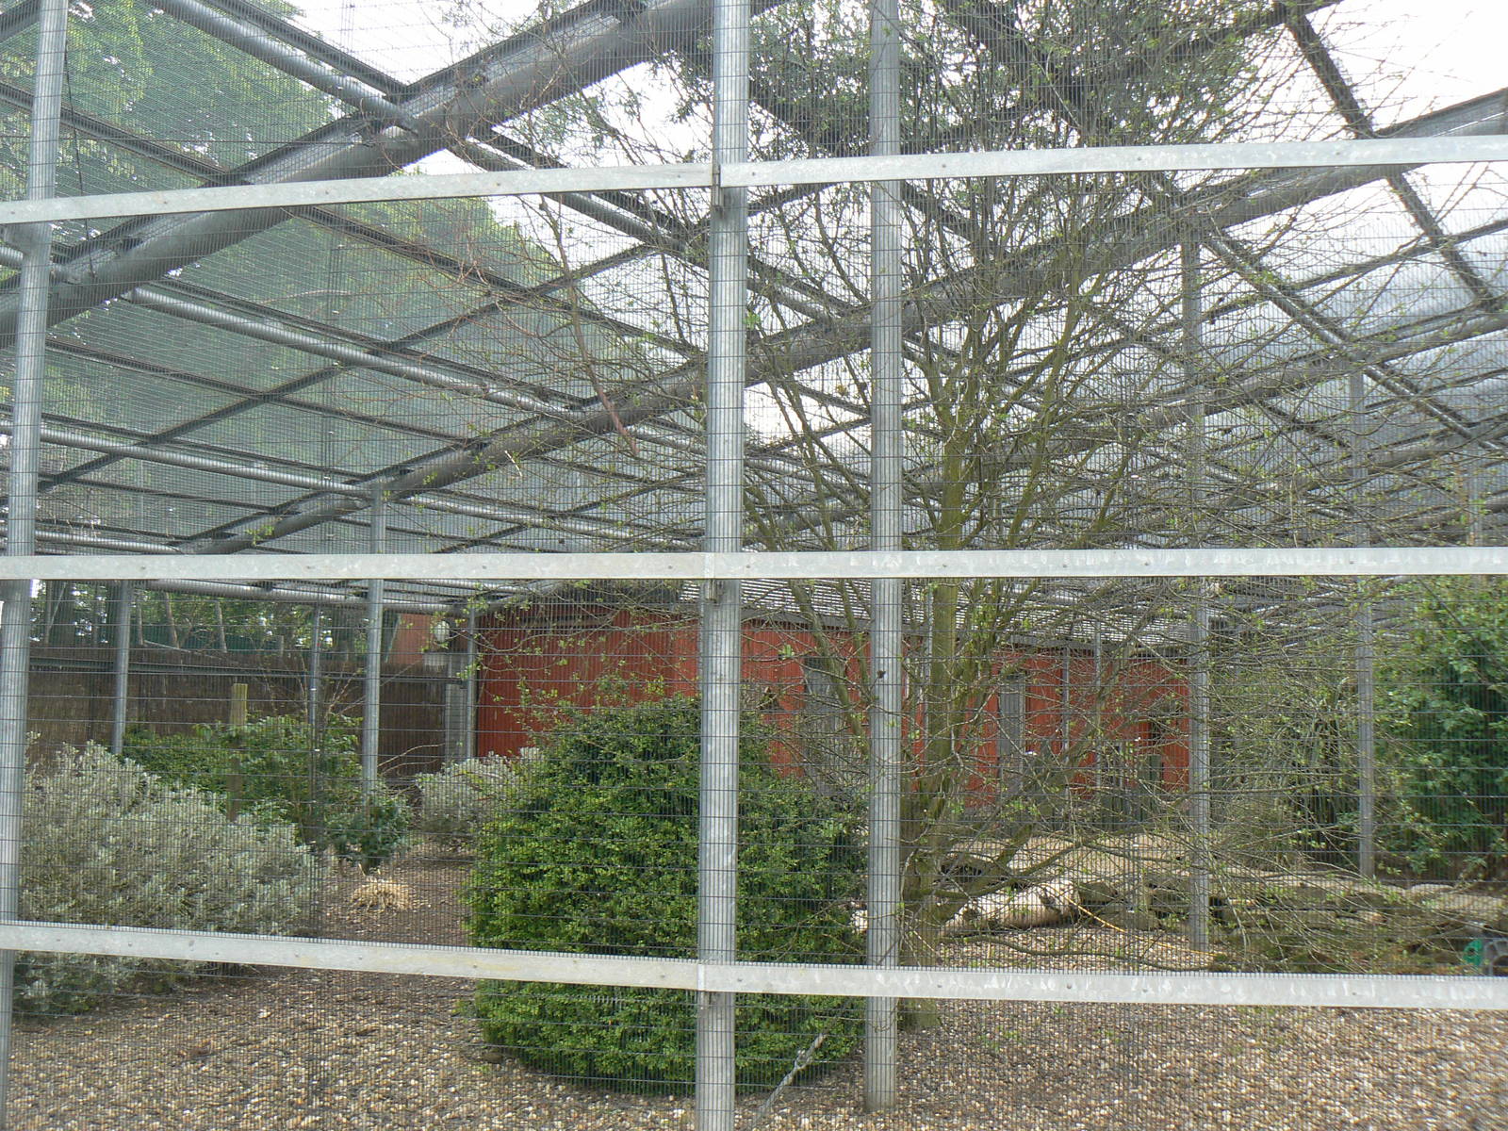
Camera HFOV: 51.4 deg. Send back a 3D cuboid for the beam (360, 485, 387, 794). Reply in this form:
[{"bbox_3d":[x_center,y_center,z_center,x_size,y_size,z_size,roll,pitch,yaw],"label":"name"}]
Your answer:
[{"bbox_3d":[-3.127,0.881,12.870,0.114,3.170,0.114,1,-5,0],"label":"beam"}]

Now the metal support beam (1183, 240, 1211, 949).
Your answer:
[{"bbox_3d":[2.653,0.124,9.433,0.114,4.310,0.114,1,-5,0],"label":"metal support beam"}]

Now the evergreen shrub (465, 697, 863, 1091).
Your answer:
[{"bbox_3d":[-0.400,1.359,7.003,1.800,1.550,1.700,1,-5,0],"label":"evergreen shrub"}]

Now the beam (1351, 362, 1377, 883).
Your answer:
[{"bbox_3d":[5.109,0.457,13.171,0.114,4.300,0.114,1,-5,0],"label":"beam"}]

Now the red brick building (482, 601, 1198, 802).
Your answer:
[{"bbox_3d":[2.437,2.404,25.341,3.500,2.800,17.800,-3,-6,32],"label":"red brick building"}]

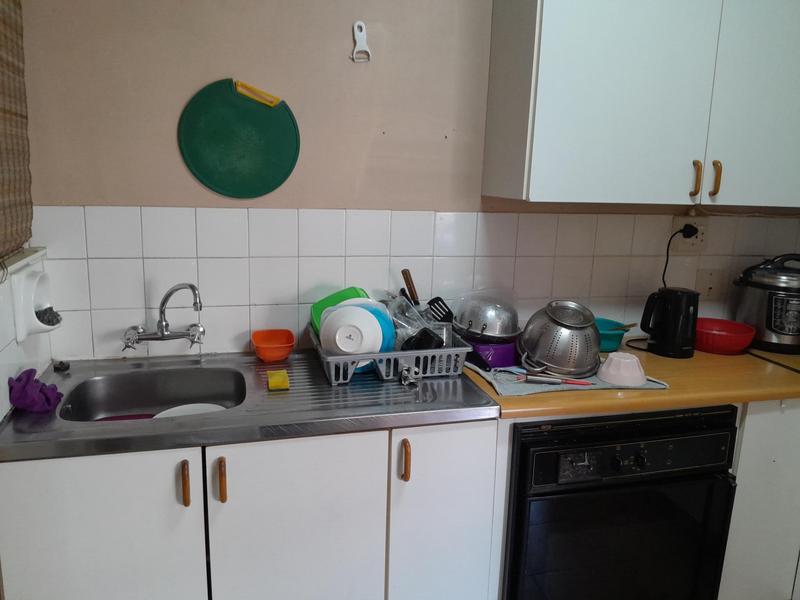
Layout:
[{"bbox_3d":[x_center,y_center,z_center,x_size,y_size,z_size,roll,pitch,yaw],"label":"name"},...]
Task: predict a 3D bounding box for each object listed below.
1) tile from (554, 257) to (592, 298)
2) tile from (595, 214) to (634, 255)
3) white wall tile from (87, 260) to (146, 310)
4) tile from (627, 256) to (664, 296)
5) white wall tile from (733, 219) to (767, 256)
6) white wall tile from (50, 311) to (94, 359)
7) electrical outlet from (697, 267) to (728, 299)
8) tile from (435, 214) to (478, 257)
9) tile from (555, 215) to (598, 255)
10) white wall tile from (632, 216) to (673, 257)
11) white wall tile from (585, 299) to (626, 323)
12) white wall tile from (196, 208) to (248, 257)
[{"bbox_3d":[0.620,-0.081,2.148,0.149,0.148,0.008,-1,11,-15],"label":"tile"},{"bbox_3d":[0.779,-0.236,2.192,0.150,0.150,0.008,-1,10,-15],"label":"tile"},{"bbox_3d":[-0.832,-0.048,1.772,0.149,0.148,0.008,-1,11,-15],"label":"white wall tile"},{"bbox_3d":[0.928,-0.089,2.261,0.150,0.150,0.010,-1,10,-14],"label":"tile"},{"bbox_3d":[1.350,-0.244,2.309,0.149,0.148,0.008,-1,11,-15],"label":"white wall tile"},{"bbox_3d":[-0.976,0.104,1.798,0.115,0.147,0.010,-1,10,-14],"label":"white wall tile"},{"bbox_3d":[1.206,-0.054,2.328,0.124,0.120,0.012,-1,10,-14],"label":"electrical outlet"},{"bbox_3d":[0.189,-0.224,2.050,0.150,0.150,0.010,-1,11,-14],"label":"tile"},{"bbox_3d":[0.632,-0.232,2.153,0.150,0.150,0.008,-1,10,-15],"label":"tile"},{"bbox_3d":[0.914,-0.234,2.196,0.149,0.148,0.008,-1,11,-15],"label":"white wall tile"},{"bbox_3d":[0.775,0.064,2.262,0.150,0.150,0.010,-1,11,-14],"label":"white wall tile"},{"bbox_3d":[-0.537,-0.202,1.820,0.149,0.148,0.008,-1,11,-15],"label":"white wall tile"}]

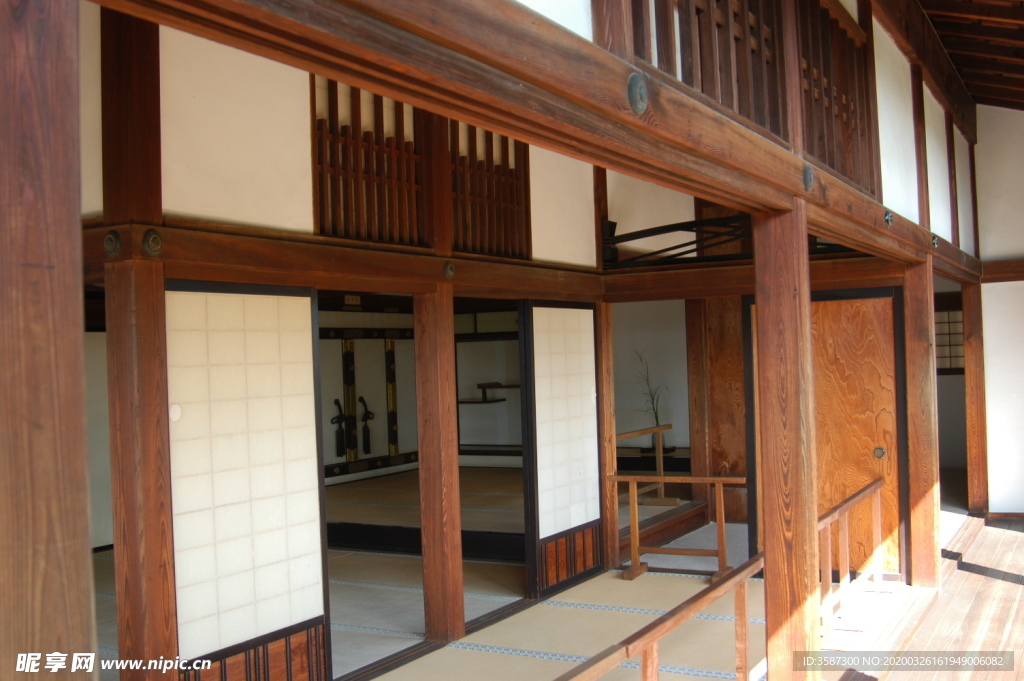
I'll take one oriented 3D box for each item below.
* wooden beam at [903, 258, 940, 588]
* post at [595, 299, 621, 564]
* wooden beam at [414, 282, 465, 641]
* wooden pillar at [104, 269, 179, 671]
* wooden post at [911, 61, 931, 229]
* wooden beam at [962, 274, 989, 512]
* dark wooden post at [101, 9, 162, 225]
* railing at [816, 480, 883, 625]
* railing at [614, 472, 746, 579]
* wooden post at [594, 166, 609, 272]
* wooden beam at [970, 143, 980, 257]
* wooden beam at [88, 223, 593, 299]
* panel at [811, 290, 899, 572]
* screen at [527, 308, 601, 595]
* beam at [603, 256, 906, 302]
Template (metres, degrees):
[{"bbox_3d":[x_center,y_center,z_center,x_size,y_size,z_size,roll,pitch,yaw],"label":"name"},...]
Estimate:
[{"bbox_3d":[2.467,0.485,6.162,0.143,1.992,0.143,-2,-1,30],"label":"wooden beam"},{"bbox_3d":[0.589,0.649,7.049,0.150,1.808,0.158,-2,-1,30],"label":"post"},{"bbox_3d":[-0.390,0.636,5.397,0.165,1.860,0.142,-2,-1,30],"label":"wooden beam"},{"bbox_3d":[-1.345,0.649,3.723,0.150,1.860,0.142,-2,-1,30],"label":"wooden pillar"},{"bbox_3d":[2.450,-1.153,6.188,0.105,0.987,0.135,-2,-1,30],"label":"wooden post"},{"bbox_3d":[3.967,0.486,8.750,0.150,1.958,0.150,-2,-1,30],"label":"wooden beam"},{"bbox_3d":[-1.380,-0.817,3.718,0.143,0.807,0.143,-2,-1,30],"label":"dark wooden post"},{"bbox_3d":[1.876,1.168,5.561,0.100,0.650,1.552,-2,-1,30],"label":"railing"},{"bbox_3d":[1.033,1.214,6.635,0.960,0.642,0.375,-2,-1,30],"label":"railing"},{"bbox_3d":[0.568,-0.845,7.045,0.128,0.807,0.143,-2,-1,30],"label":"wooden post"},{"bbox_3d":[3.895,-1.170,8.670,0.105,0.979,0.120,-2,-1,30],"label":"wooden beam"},{"bbox_3d":[-0.421,-0.331,5.359,0.150,0.195,3.960,-2,-1,30],"label":"wooden beam"},{"bbox_3d":[1.991,0.587,6.442,0.863,1.683,0.037,-2,-1,30],"label":"panel"},{"bbox_3d":[0.347,0.647,6.596,0.040,1.796,0.907,-2,-1,30],"label":"screen"},{"bbox_3d":[1.474,-0.377,6.564,1.926,0.186,0.127,-2,-1,30],"label":"beam"}]

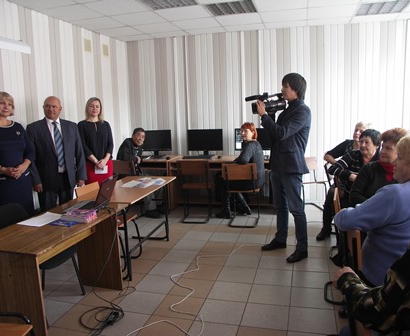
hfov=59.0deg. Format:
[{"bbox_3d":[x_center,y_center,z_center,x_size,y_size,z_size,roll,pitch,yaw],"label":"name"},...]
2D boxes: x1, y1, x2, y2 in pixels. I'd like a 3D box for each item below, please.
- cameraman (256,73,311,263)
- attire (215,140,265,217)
[{"bbox_3d":[0.759,-0.004,3.460,0.520,1.750,0.480,-4,8,-15],"label":"cameraman"},{"bbox_3d":[0.470,0.175,4.670,0.570,1.000,0.460,5,11,41],"label":"attire"}]

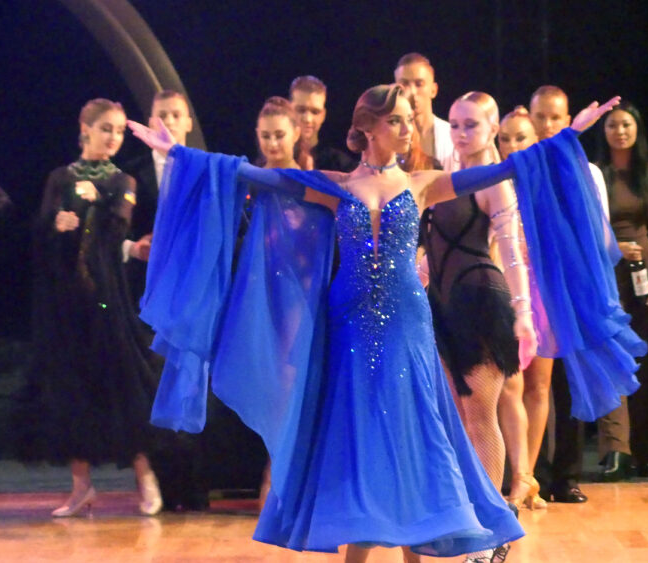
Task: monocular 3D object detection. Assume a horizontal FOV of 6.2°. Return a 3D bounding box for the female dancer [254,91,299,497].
[{"bbox_3d":[-0.180,0.089,25.100,0.460,1.740,0.360,0,1,6],"label":"female dancer"}]

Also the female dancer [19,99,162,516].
[{"bbox_3d":[-0.979,0.103,24.900,0.600,1.730,0.520,0,2,7],"label":"female dancer"}]

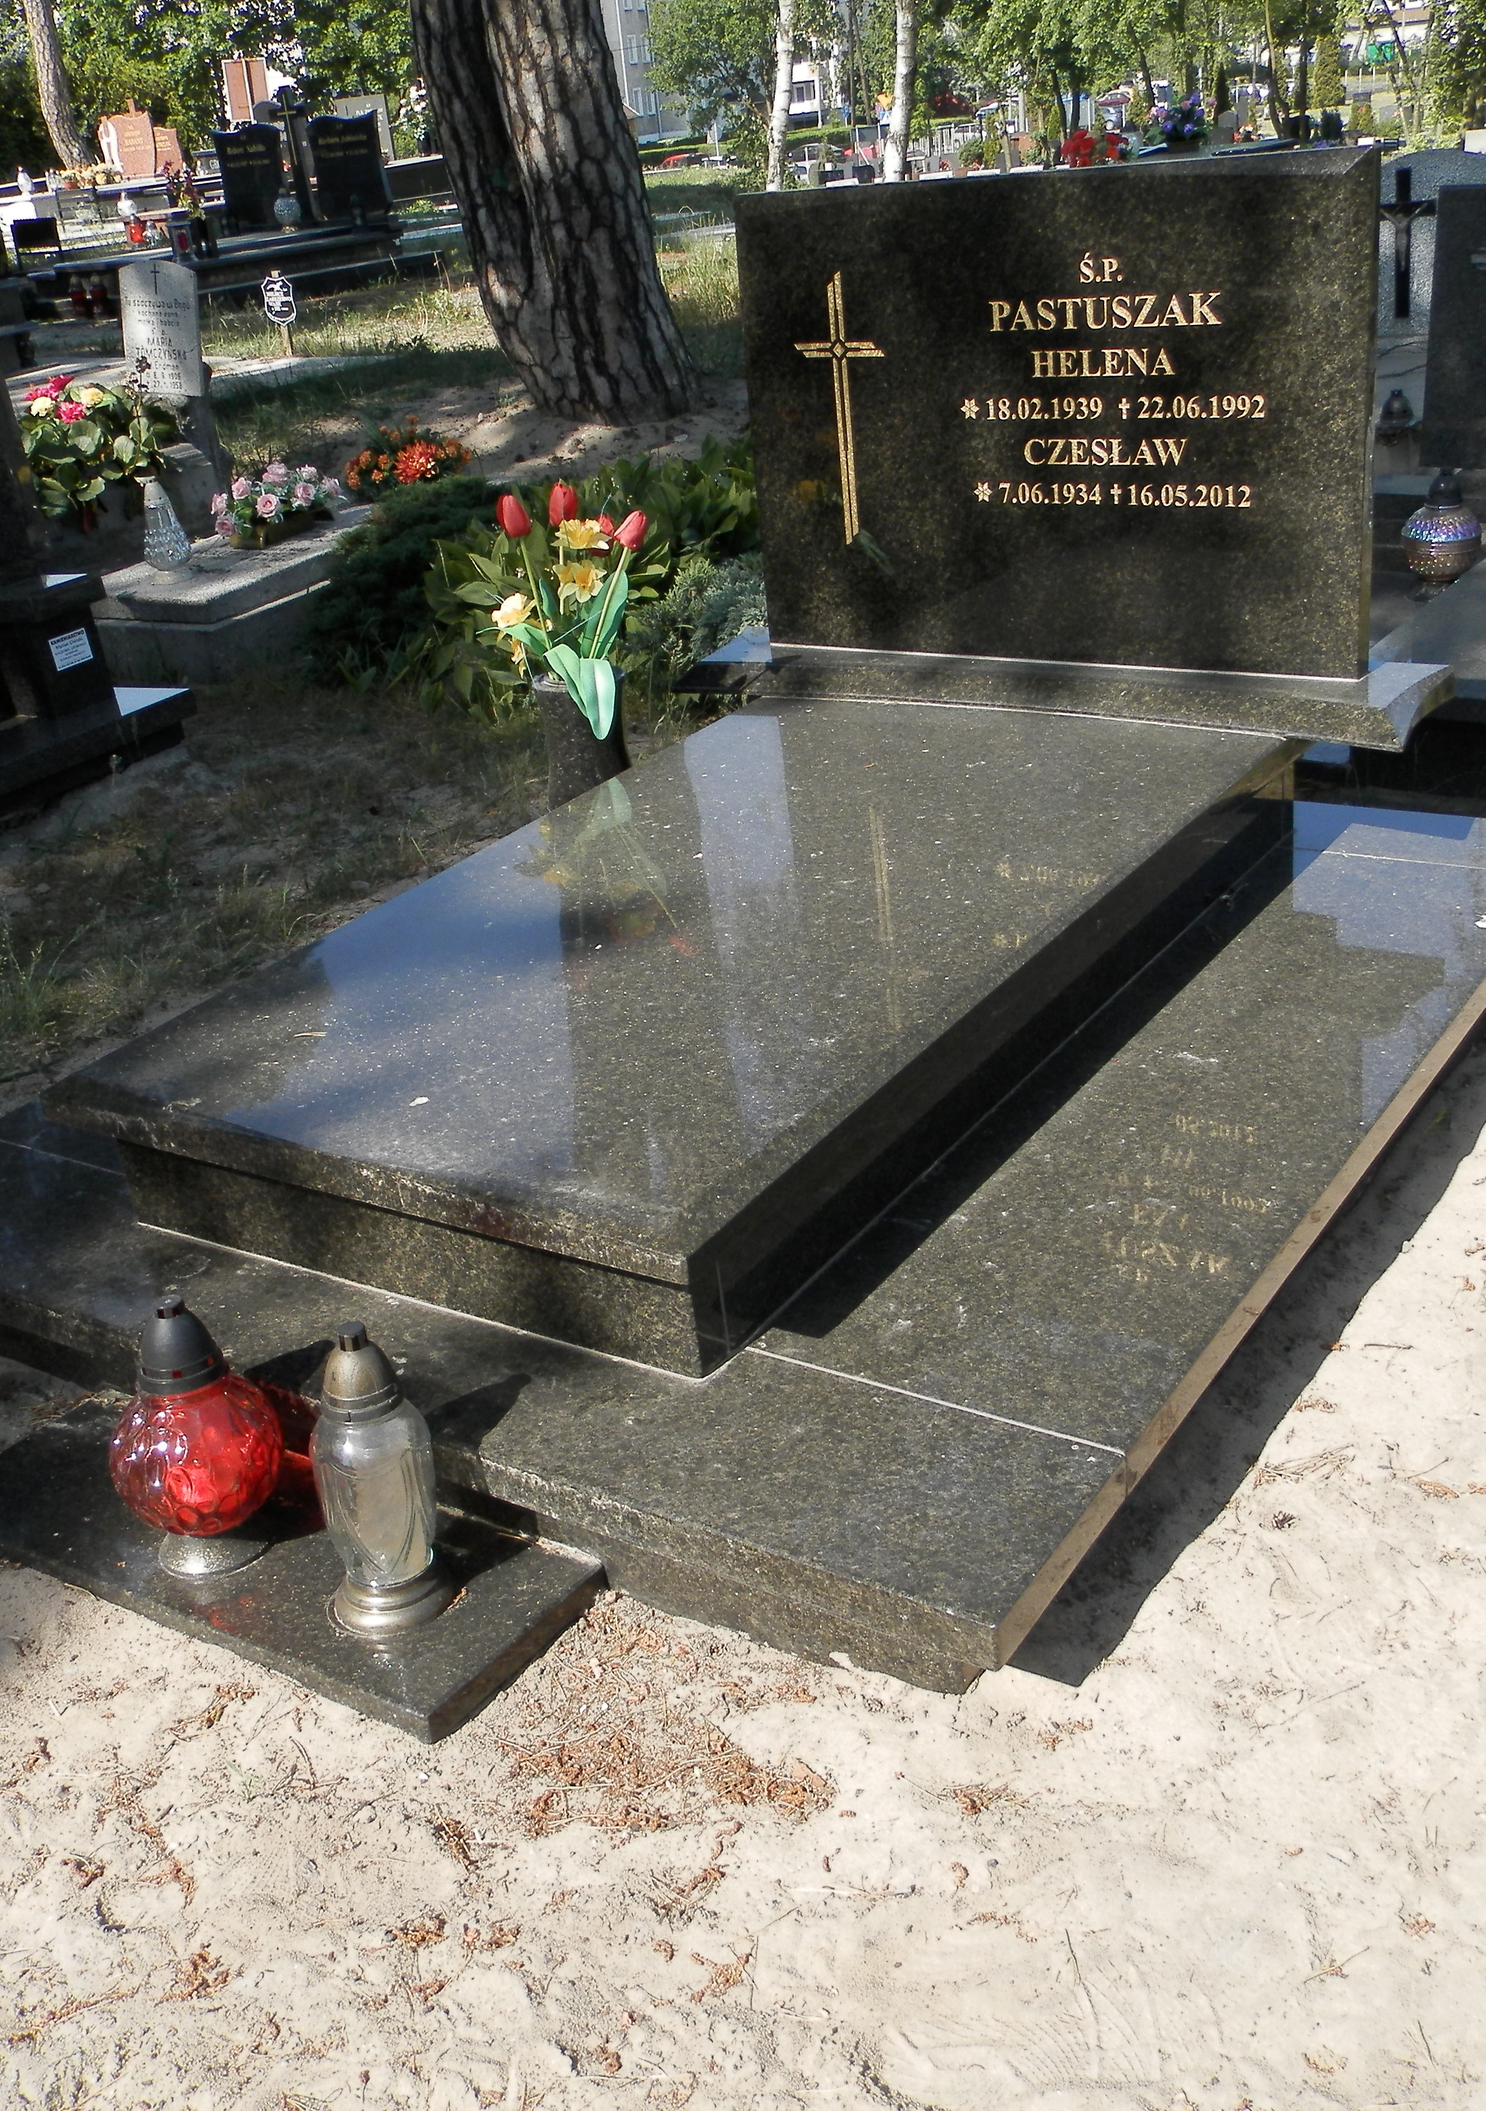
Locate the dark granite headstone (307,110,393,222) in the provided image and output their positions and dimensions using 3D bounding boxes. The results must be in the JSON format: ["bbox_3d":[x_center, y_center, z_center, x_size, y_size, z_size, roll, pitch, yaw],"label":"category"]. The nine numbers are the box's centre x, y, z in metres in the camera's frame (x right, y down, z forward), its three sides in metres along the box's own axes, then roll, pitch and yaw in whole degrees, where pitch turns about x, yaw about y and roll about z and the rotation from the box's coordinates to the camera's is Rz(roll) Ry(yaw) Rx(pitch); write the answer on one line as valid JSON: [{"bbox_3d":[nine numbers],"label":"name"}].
[{"bbox_3d":[-2.877,-6.512,14.900,0.620,0.740,0.100,3,26,19],"label":"dark granite headstone"}]

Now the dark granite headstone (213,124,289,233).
[{"bbox_3d":[-3.659,-6.526,15.100,0.620,0.720,0.100,3,26,19],"label":"dark granite headstone"}]

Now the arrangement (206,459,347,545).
[{"bbox_3d":[-1.476,-1.758,6.417,0.250,0.230,0.420,4,26,20],"label":"arrangement"}]

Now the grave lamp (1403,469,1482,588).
[{"bbox_3d":[1.695,-1.280,4.950,0.190,0.300,0.190,11,30,32],"label":"grave lamp"}]

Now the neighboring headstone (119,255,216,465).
[{"bbox_3d":[-2.122,-2.564,7.500,0.380,0.700,0.120,9,26,19],"label":"neighboring headstone"}]

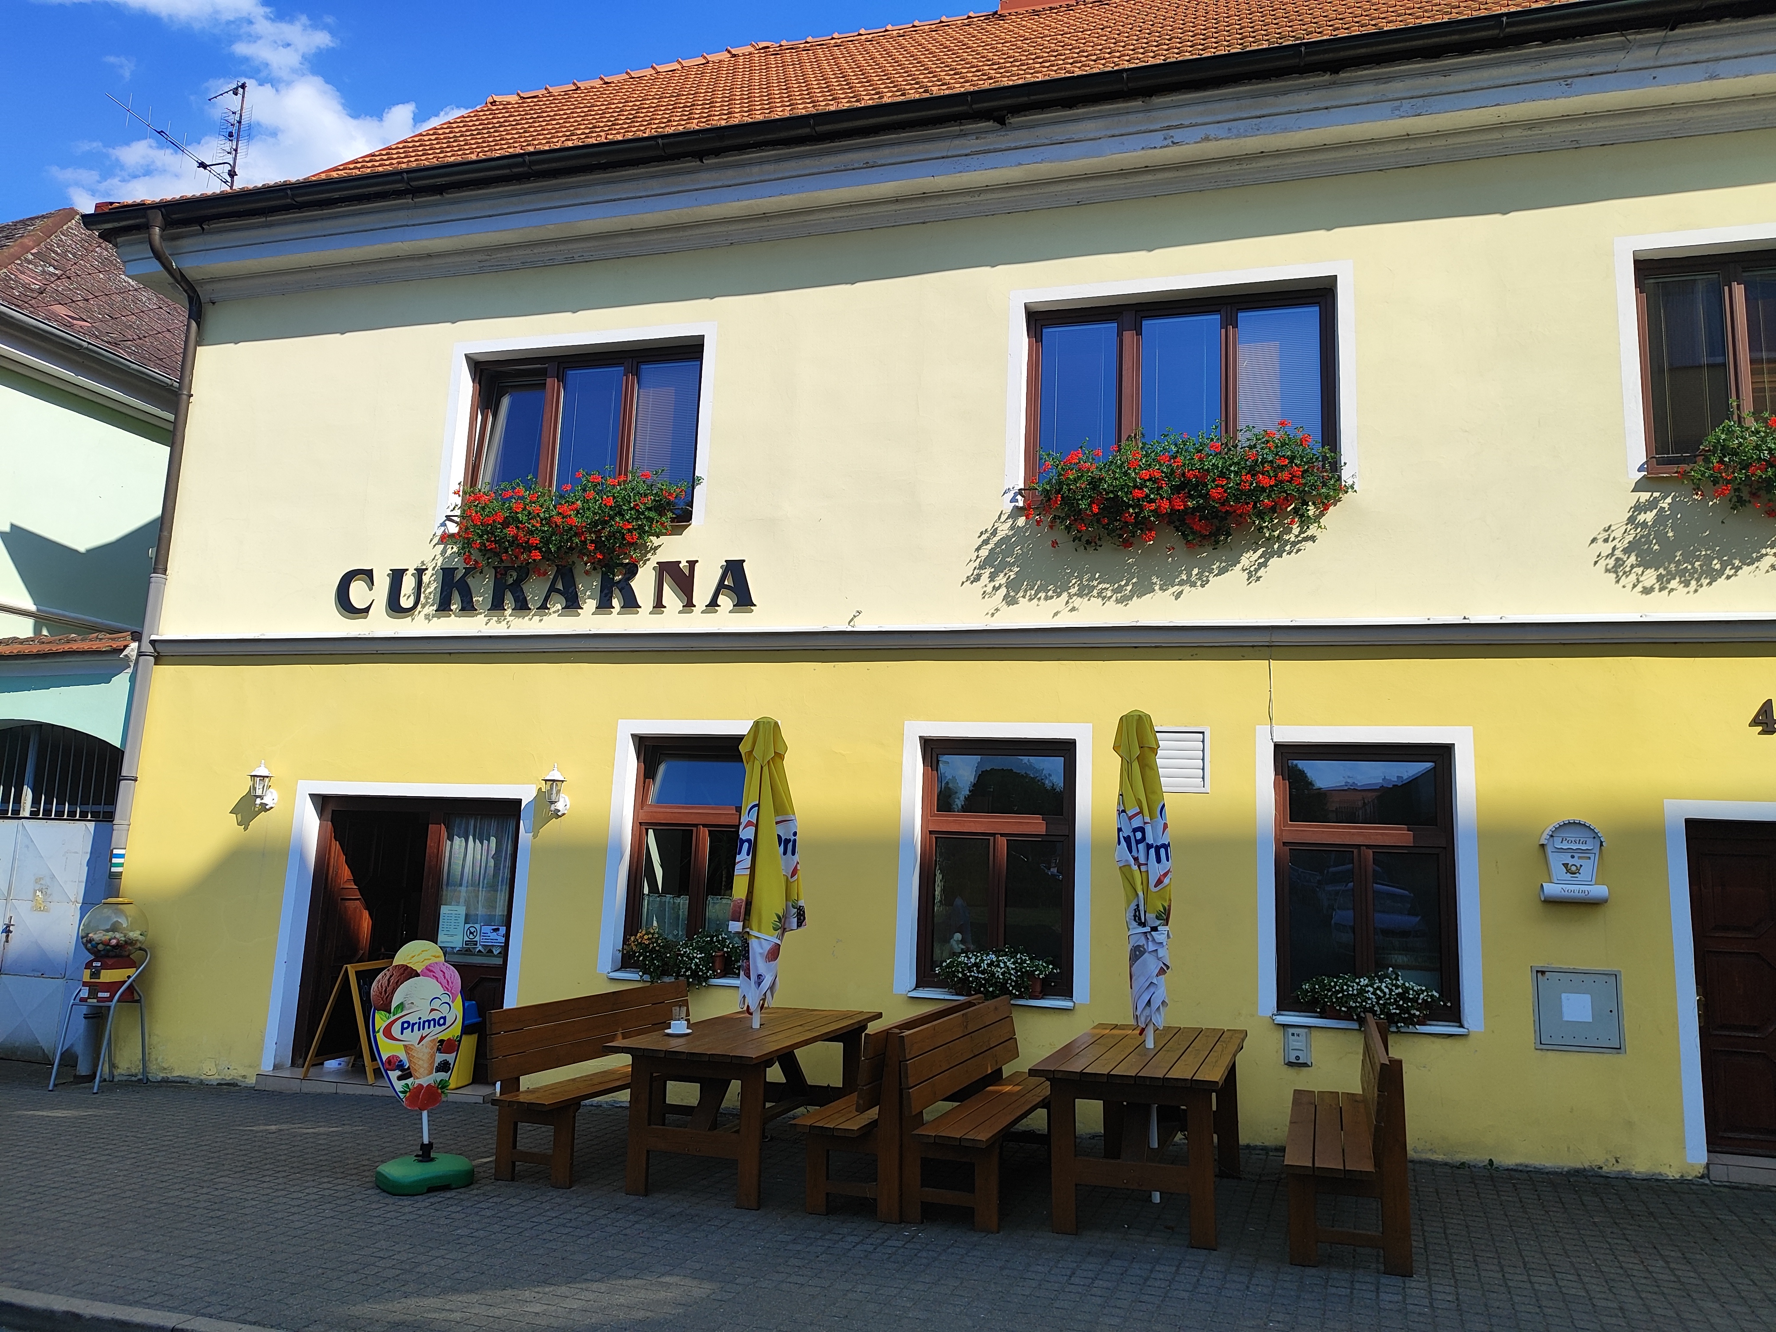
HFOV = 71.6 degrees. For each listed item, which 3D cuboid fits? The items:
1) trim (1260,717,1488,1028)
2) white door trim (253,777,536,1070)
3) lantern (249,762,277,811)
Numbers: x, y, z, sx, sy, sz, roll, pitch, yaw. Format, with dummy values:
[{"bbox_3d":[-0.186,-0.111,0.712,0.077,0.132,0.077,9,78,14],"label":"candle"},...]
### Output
[{"bbox_3d":[2.954,1.278,7.625,1.277,1.808,0.109,0,-10,15],"label":"trim"},{"bbox_3d":[-3.680,2.001,9.350,2.120,2.216,0.149,0,-10,15],"label":"white door trim"},{"bbox_3d":[-4.943,0.943,9.713,0.230,0.394,0.250,0,-10,15],"label":"lantern"}]

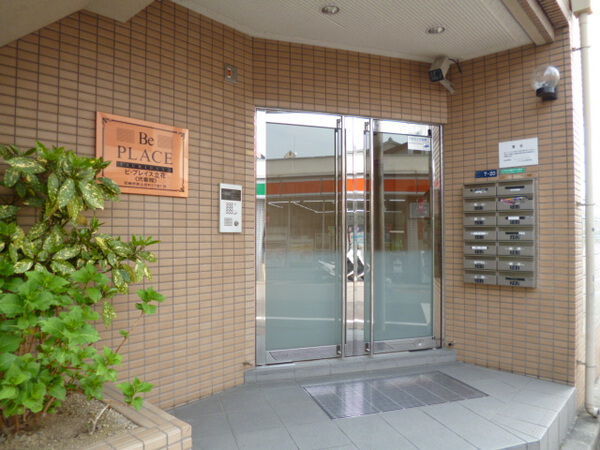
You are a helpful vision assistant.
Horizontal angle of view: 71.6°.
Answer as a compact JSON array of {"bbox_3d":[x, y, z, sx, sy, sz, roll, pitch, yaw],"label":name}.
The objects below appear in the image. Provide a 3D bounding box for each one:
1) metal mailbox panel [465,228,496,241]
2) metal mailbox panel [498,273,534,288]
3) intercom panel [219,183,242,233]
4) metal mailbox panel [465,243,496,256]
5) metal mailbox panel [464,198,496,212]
[{"bbox_3d":[1.528,0.081,3.524,0.262,0.110,0.030,-1,-2,41],"label":"metal mailbox panel"},{"bbox_3d":[1.719,0.431,3.302,0.262,0.117,0.050,-1,-2,41],"label":"metal mailbox panel"},{"bbox_3d":[-0.513,-0.121,3.041,0.030,0.349,0.204,-1,-2,43],"label":"intercom panel"},{"bbox_3d":[1.520,0.197,3.483,0.262,0.117,0.050,-1,-2,41],"label":"metal mailbox panel"},{"bbox_3d":[1.520,-0.161,3.492,0.262,0.117,0.050,-1,-2,41],"label":"metal mailbox panel"}]

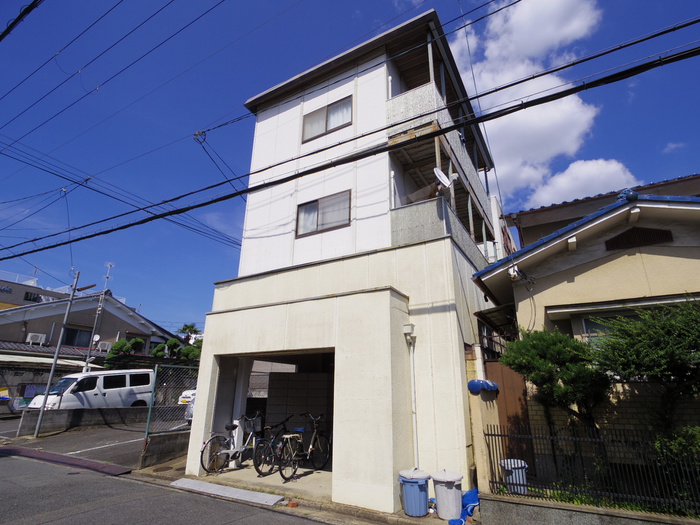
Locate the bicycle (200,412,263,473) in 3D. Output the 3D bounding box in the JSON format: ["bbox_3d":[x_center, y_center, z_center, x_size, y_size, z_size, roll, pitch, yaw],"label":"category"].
[{"bbox_3d":[-2.337,3.811,7.329,0.580,1.050,1.770,-16,-25,39],"label":"bicycle"}]

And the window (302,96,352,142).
[{"bbox_3d":[-0.620,-3.866,9.337,1.600,0.950,0.100,-10,-22,29],"label":"window"}]

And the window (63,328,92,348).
[{"bbox_3d":[-17.663,4.904,22.300,0.100,1.050,1.700,-7,-20,21],"label":"window"}]

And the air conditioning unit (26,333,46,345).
[{"bbox_3d":[-18.408,4.495,20.200,0.290,0.570,0.780,-7,-20,21],"label":"air conditioning unit"}]

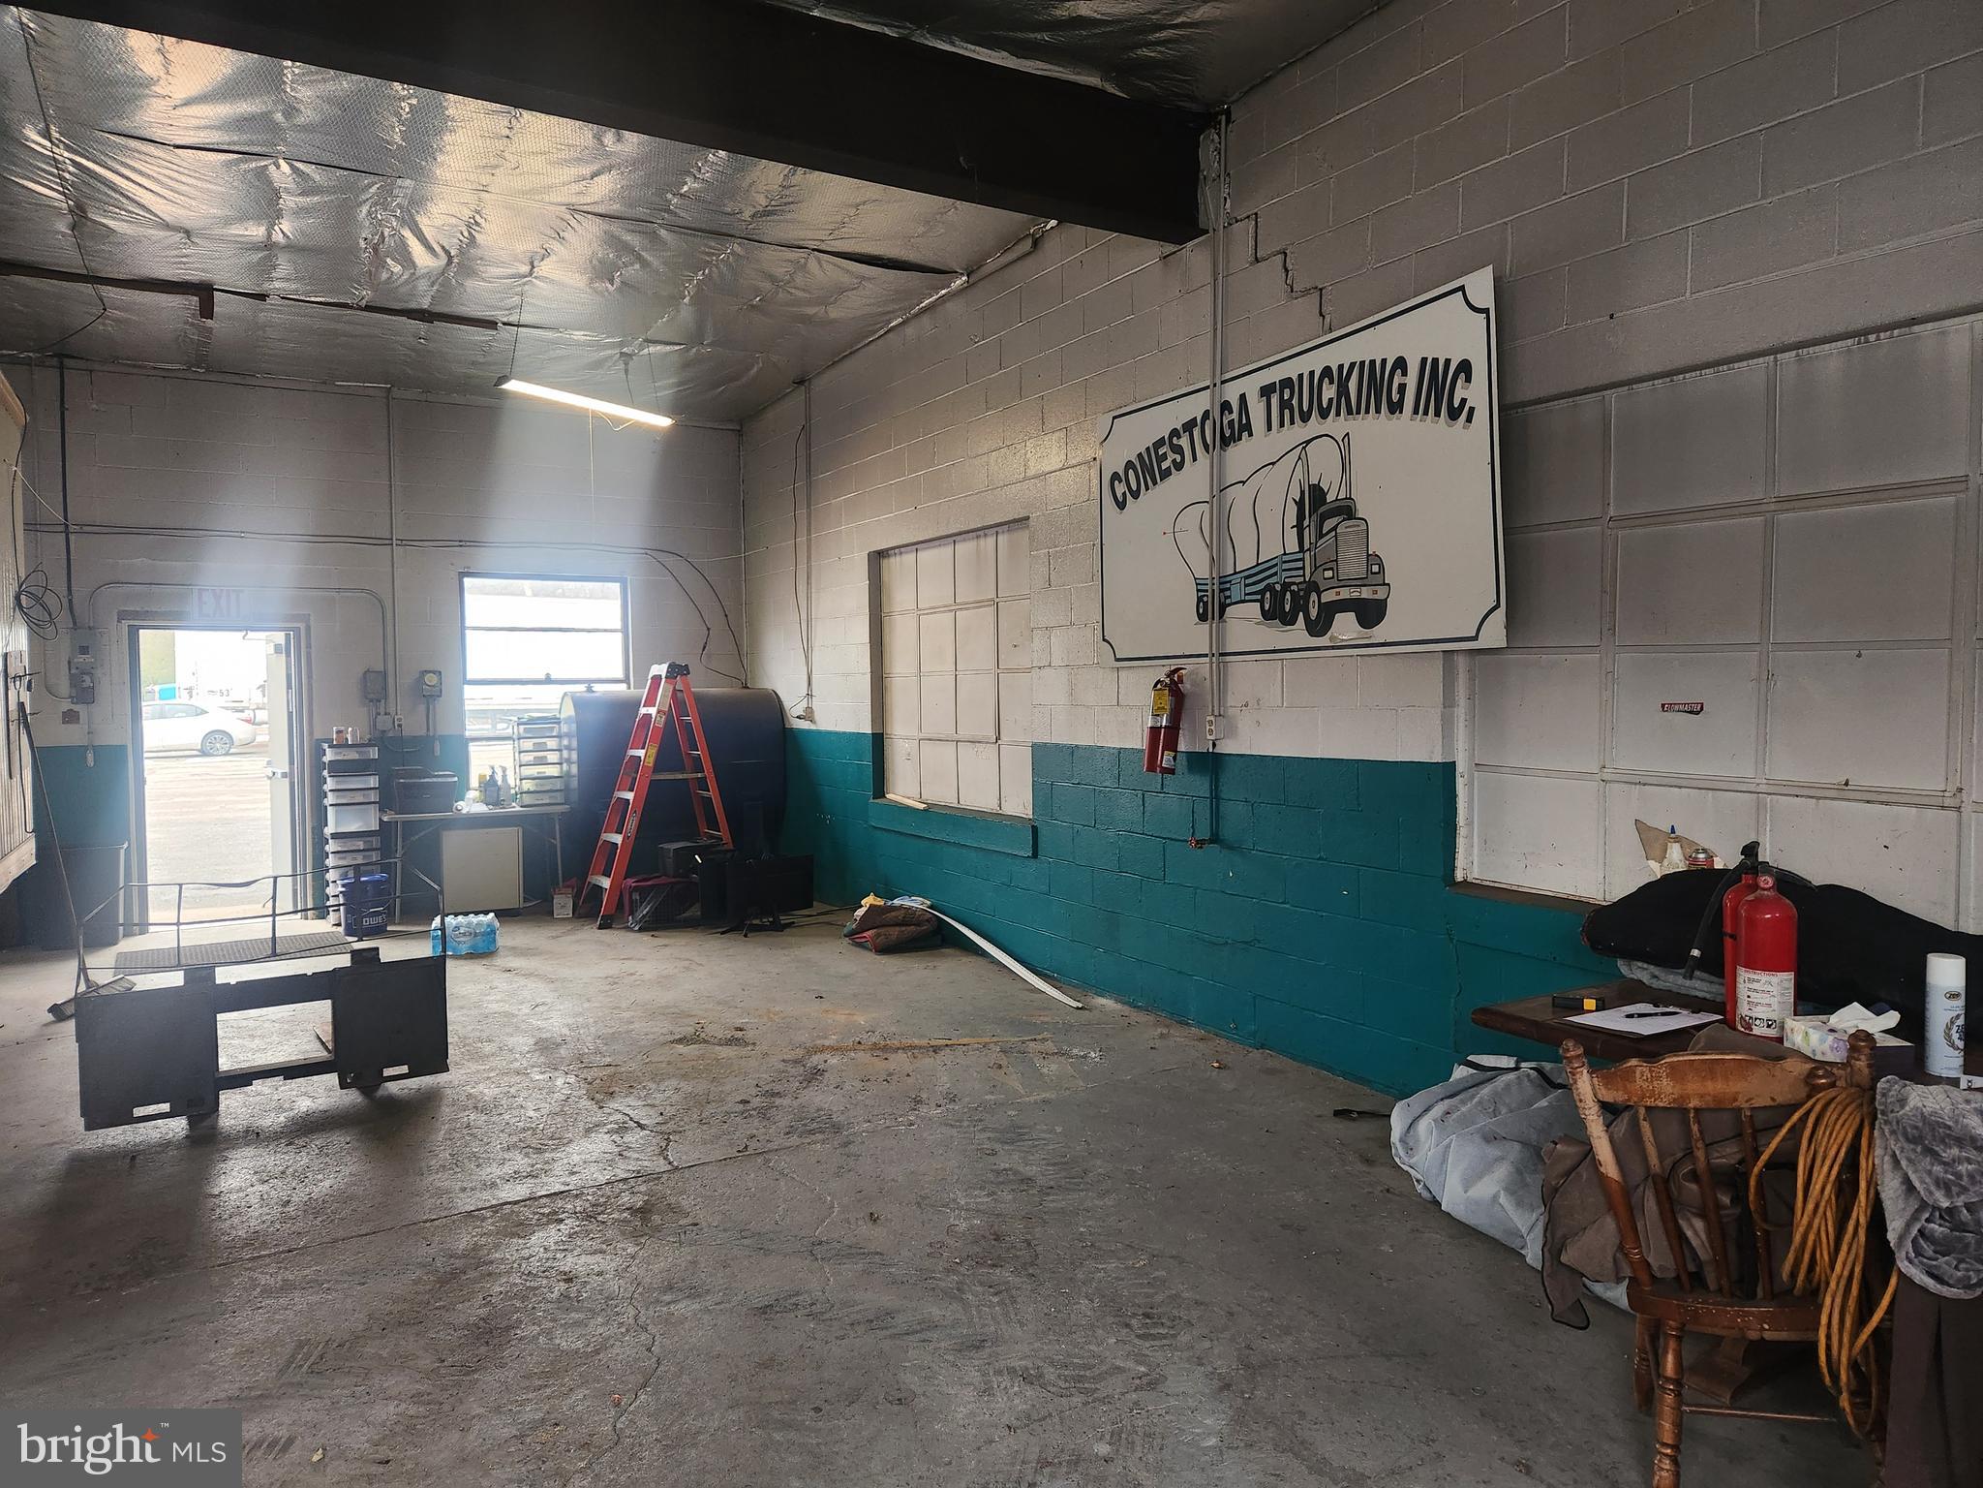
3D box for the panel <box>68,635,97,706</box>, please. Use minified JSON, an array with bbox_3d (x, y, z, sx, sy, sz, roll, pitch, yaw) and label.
[{"bbox_3d":[-5.859,-0.491,8.502,0.160,0.480,0.130,-2,3,-30],"label":"panel"}]

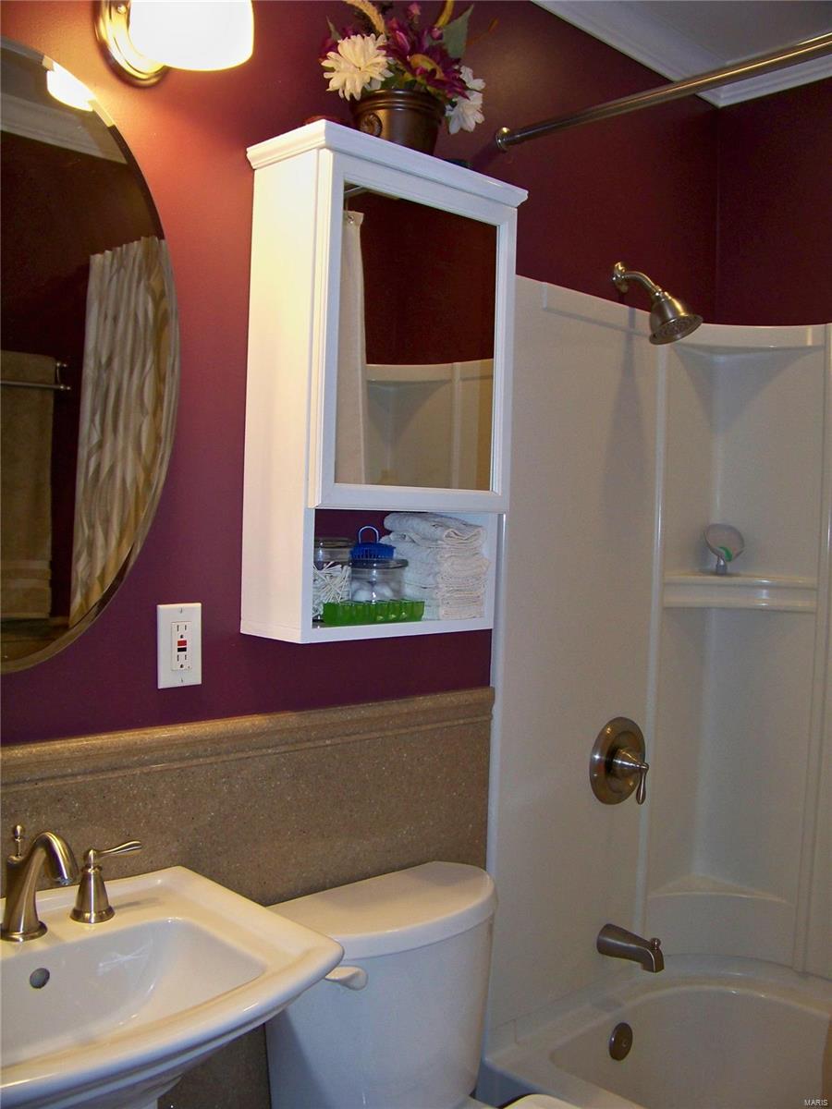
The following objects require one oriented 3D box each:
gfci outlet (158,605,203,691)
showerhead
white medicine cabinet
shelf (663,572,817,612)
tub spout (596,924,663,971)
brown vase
[{"bbox_3d":[-0.331,0.128,1.485,0.070,0.114,0.009,0,3,-43],"label":"gfci outlet"},{"bbox_3d":[0.461,-0.495,2.050,0.101,0.165,0.194,0,3,-43],"label":"showerhead"},{"bbox_3d":[-0.044,-0.230,1.610,0.405,0.698,0.179,0,3,-43],"label":"white medicine cabinet"},{"bbox_3d":[0.693,0.081,2.298,0.308,0.075,0.157,2,2,5],"label":"shelf"},{"bbox_3d":[0.426,0.786,2.119,0.059,0.075,0.149,0,3,-43],"label":"tub spout"},{"bbox_3d":[-0.030,-0.629,1.604,0.143,0.105,0.143,2,2,0],"label":"brown vase"}]

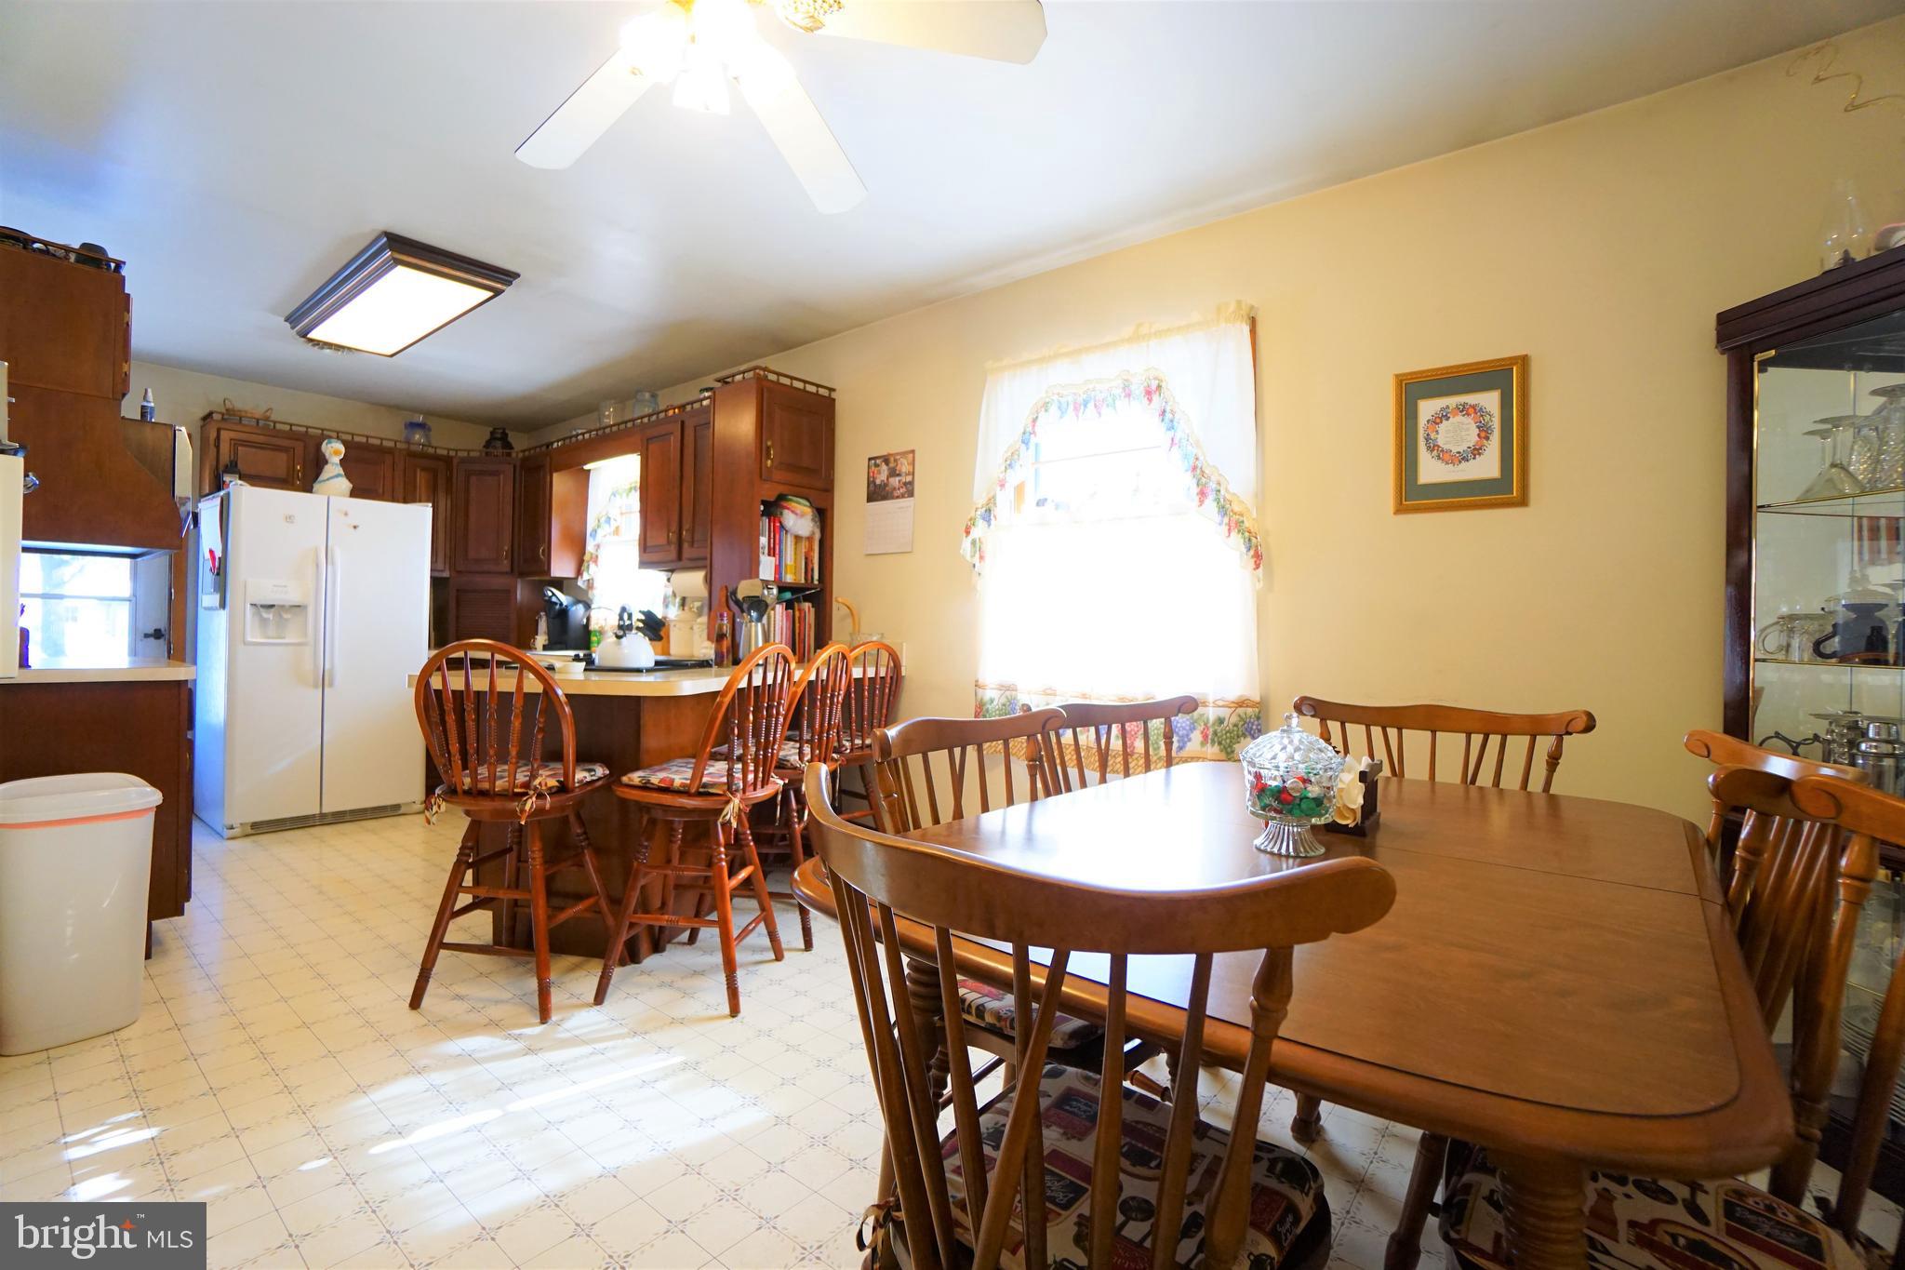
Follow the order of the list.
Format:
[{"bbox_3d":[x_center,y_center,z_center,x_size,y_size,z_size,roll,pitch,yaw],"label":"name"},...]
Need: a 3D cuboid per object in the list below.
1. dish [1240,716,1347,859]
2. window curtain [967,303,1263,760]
[{"bbox_3d":[0.503,0.215,1.179,0.156,0.202,0.156,1,-1,38],"label":"dish"},{"bbox_3d":[0.517,-0.304,2.844,1.150,1.520,0.100,1,-1,38],"label":"window curtain"}]

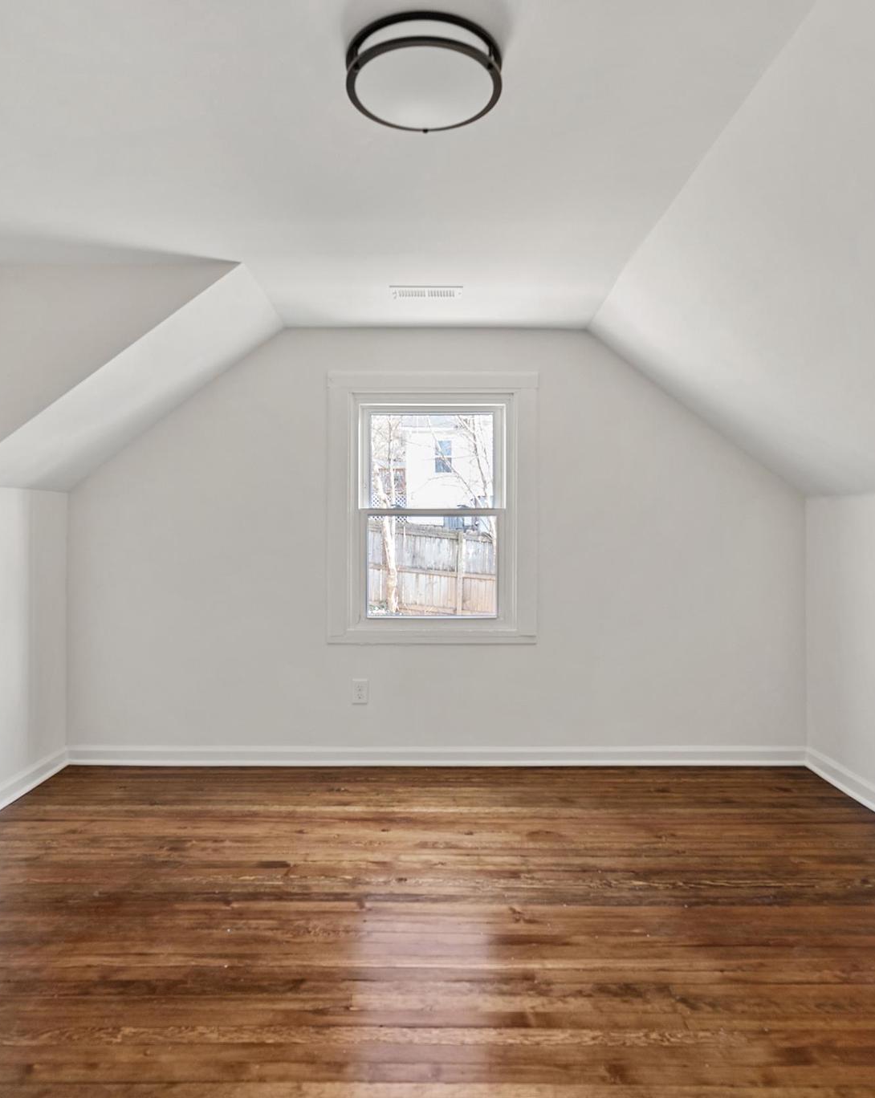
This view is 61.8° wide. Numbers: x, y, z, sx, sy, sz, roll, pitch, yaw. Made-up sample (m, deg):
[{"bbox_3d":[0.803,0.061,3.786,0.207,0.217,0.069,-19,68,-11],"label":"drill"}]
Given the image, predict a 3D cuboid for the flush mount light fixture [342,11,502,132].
[{"bbox_3d":[-0.028,-1.010,1.580,0.330,0.070,0.330,0,1,0],"label":"flush mount light fixture"}]

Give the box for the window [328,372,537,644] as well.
[{"bbox_3d":[-0.022,-0.198,3.530,1.000,1.300,0.100,0,1,0],"label":"window"}]

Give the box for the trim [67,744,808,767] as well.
[{"bbox_3d":[0.000,0.995,3.510,3.550,0.108,0.020,0,1,0],"label":"trim"}]

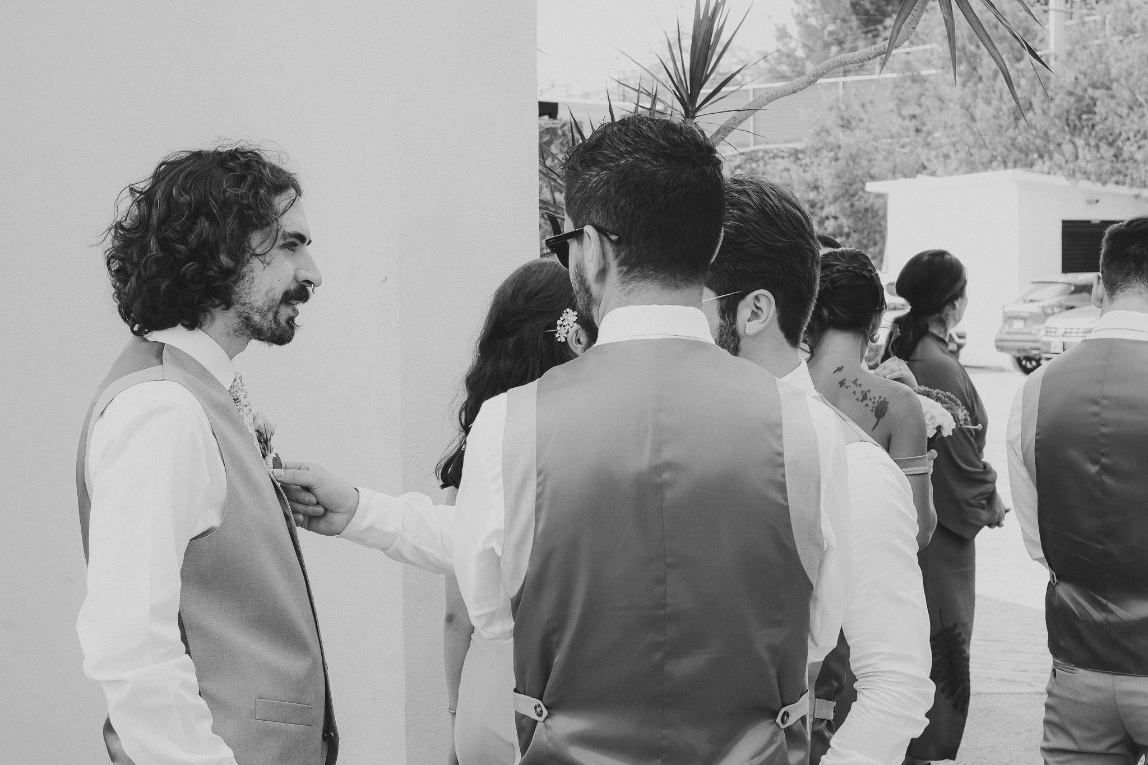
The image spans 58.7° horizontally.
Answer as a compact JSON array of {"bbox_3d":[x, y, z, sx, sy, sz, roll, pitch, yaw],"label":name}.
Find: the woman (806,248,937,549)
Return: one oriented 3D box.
[{"bbox_3d":[0.618,0.515,2.323,0.470,1.630,0.380,2,6,25],"label":"woman"}]

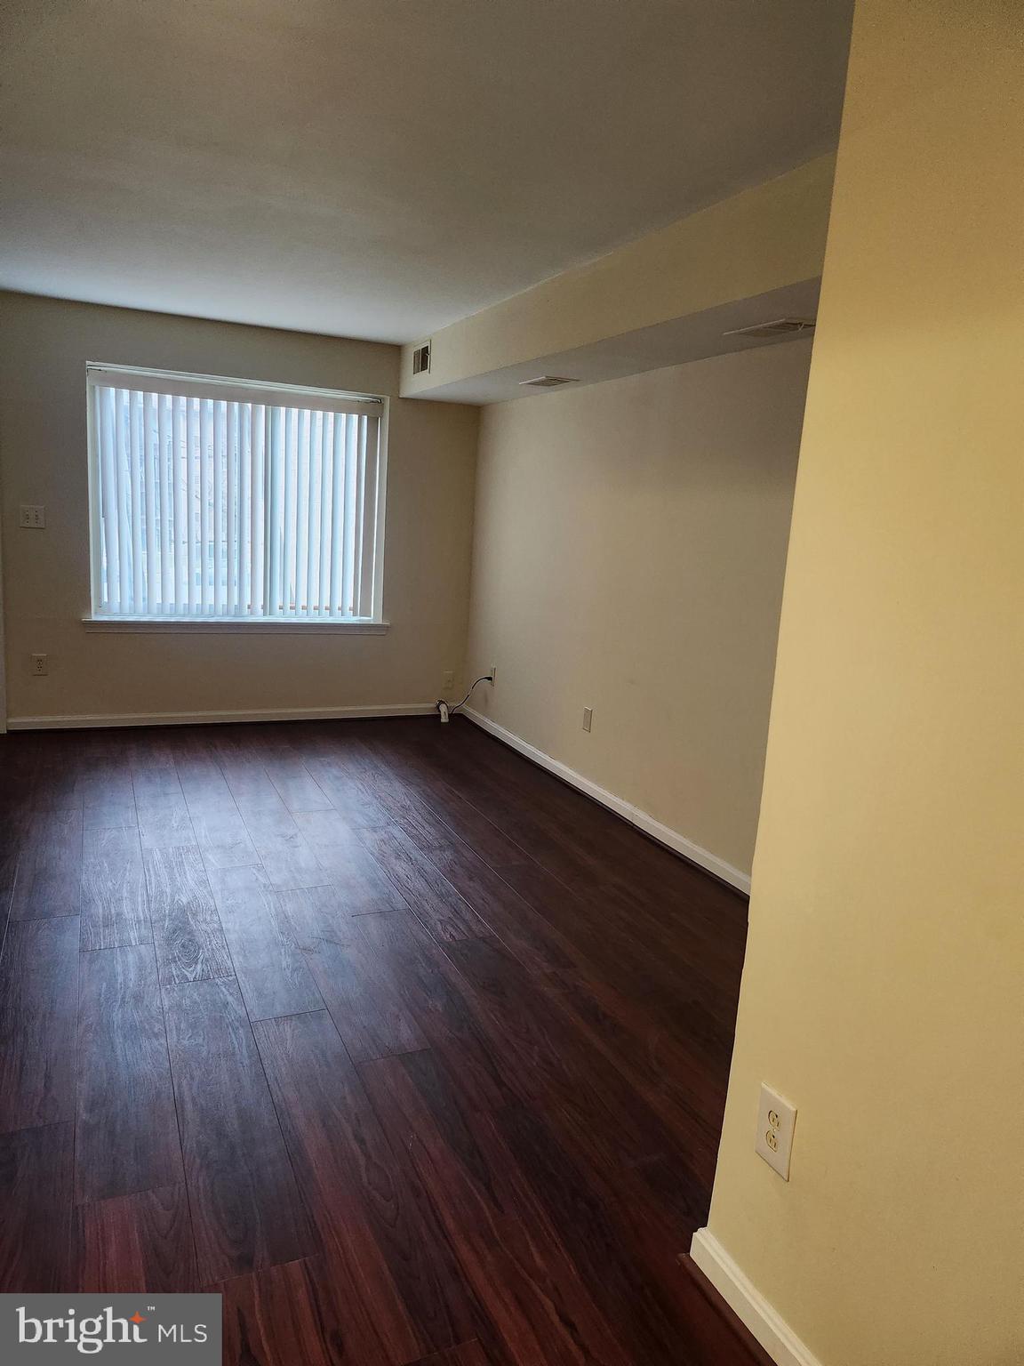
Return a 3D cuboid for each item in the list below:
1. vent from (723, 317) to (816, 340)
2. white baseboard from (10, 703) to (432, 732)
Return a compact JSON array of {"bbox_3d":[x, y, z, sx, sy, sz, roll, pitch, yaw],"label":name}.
[{"bbox_3d":[0.891,-1.177,3.177,0.200,0.020,0.345,-1,11,-23],"label":"vent"},{"bbox_3d":[-1.652,0.211,6.073,2.801,0.083,0.016,-1,12,-23],"label":"white baseboard"}]

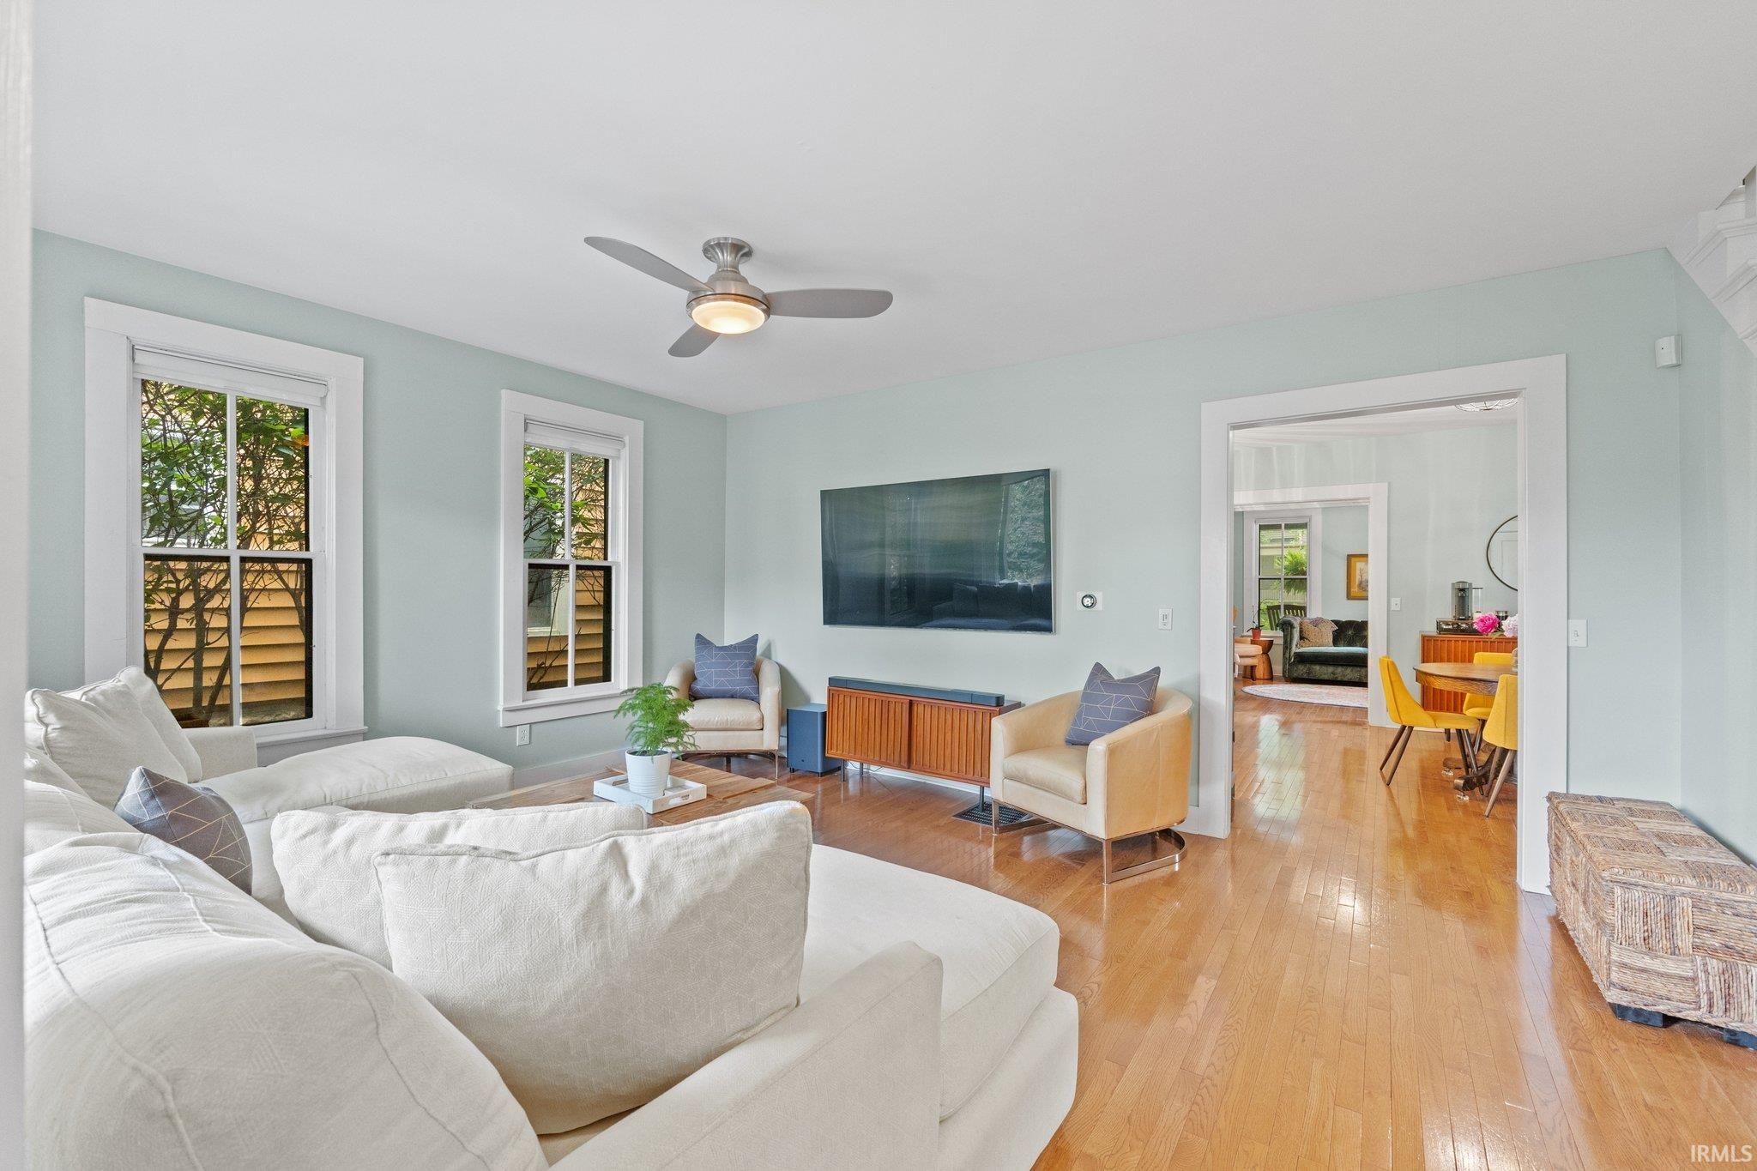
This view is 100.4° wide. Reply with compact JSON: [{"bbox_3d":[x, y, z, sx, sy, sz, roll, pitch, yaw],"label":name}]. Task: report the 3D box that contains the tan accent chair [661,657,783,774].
[{"bbox_3d":[-1.091,0.945,5.321,0.770,0.780,0.730,0,0,-5],"label":"tan accent chair"}]

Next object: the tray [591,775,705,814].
[{"bbox_3d":[-0.924,0.833,2.964,0.400,0.050,0.255,0,0,38],"label":"tray"}]

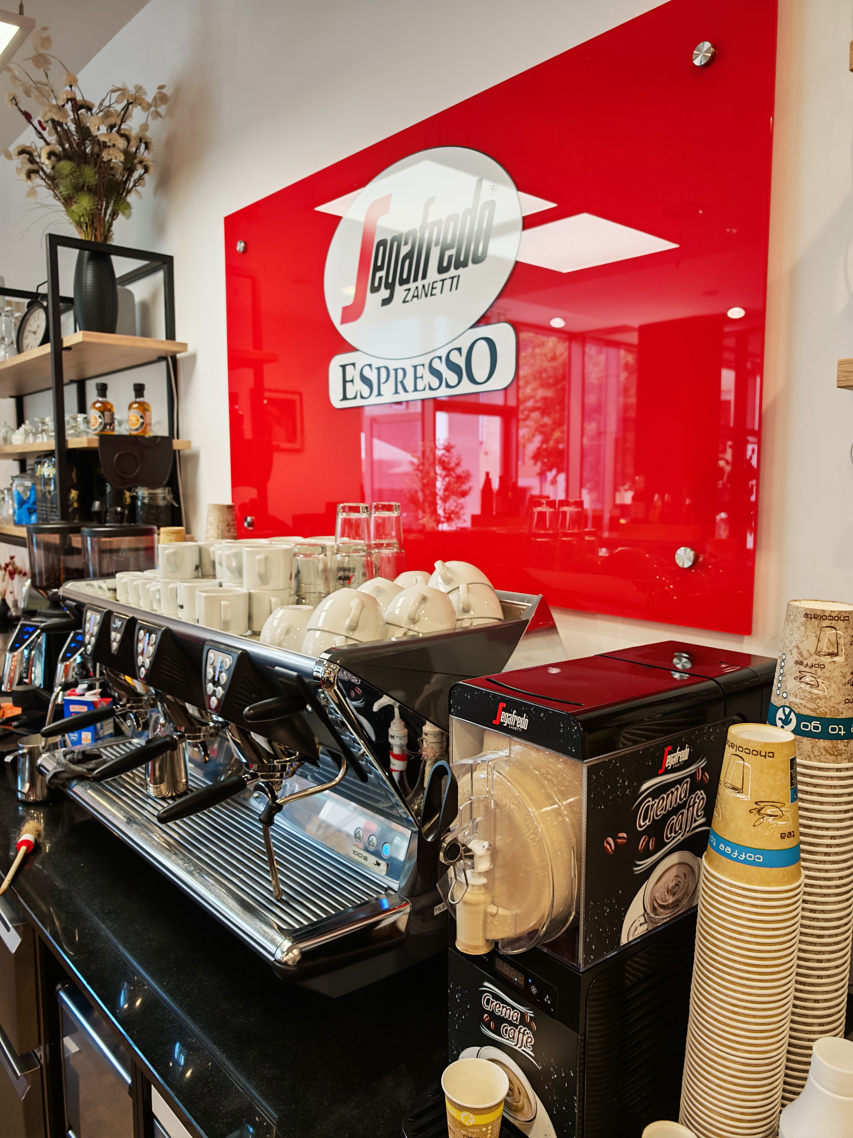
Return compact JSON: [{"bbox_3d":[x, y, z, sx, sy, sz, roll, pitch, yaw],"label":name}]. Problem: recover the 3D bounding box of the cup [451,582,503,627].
[{"bbox_3d":[0.069,0.053,1.297,0.108,0.067,0.134,0,-4,3],"label":"cup"}]

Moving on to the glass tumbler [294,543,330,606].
[{"bbox_3d":[-0.194,0.004,1.337,0.066,0.093,0.066,0,5,0],"label":"glass tumbler"}]

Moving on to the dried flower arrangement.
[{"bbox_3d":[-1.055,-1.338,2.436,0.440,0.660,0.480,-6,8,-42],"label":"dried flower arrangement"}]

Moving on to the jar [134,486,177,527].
[{"bbox_3d":[-0.880,-0.196,2.561,0.130,0.142,0.118,0,5,-6],"label":"jar"}]

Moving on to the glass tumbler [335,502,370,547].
[{"bbox_3d":[-0.134,-0.075,1.428,0.064,0.087,0.064,-1,6,-5],"label":"glass tumbler"}]

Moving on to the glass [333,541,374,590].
[{"bbox_3d":[-0.129,-0.005,1.389,0.067,0.087,0.067,0,5,0],"label":"glass"}]

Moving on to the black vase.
[{"bbox_3d":[-1.045,-0.868,2.490,0.128,0.305,0.128,-6,8,-42],"label":"black vase"}]

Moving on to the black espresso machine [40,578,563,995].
[{"bbox_3d":[-0.316,0.283,1.529,0.616,0.531,1.053,-5,7,-42],"label":"black espresso machine"}]

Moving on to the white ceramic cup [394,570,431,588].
[{"bbox_3d":[-0.020,0.038,1.406,0.106,0.067,0.132,0,6,-1],"label":"white ceramic cup"}]

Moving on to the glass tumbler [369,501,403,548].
[{"bbox_3d":[-0.074,-0.077,1.448,0.066,0.087,0.066,0,5,0],"label":"glass tumbler"}]

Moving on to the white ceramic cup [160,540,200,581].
[{"bbox_3d":[-0.528,-0.016,1.671,0.085,0.072,0.111,0,6,0],"label":"white ceramic cup"}]

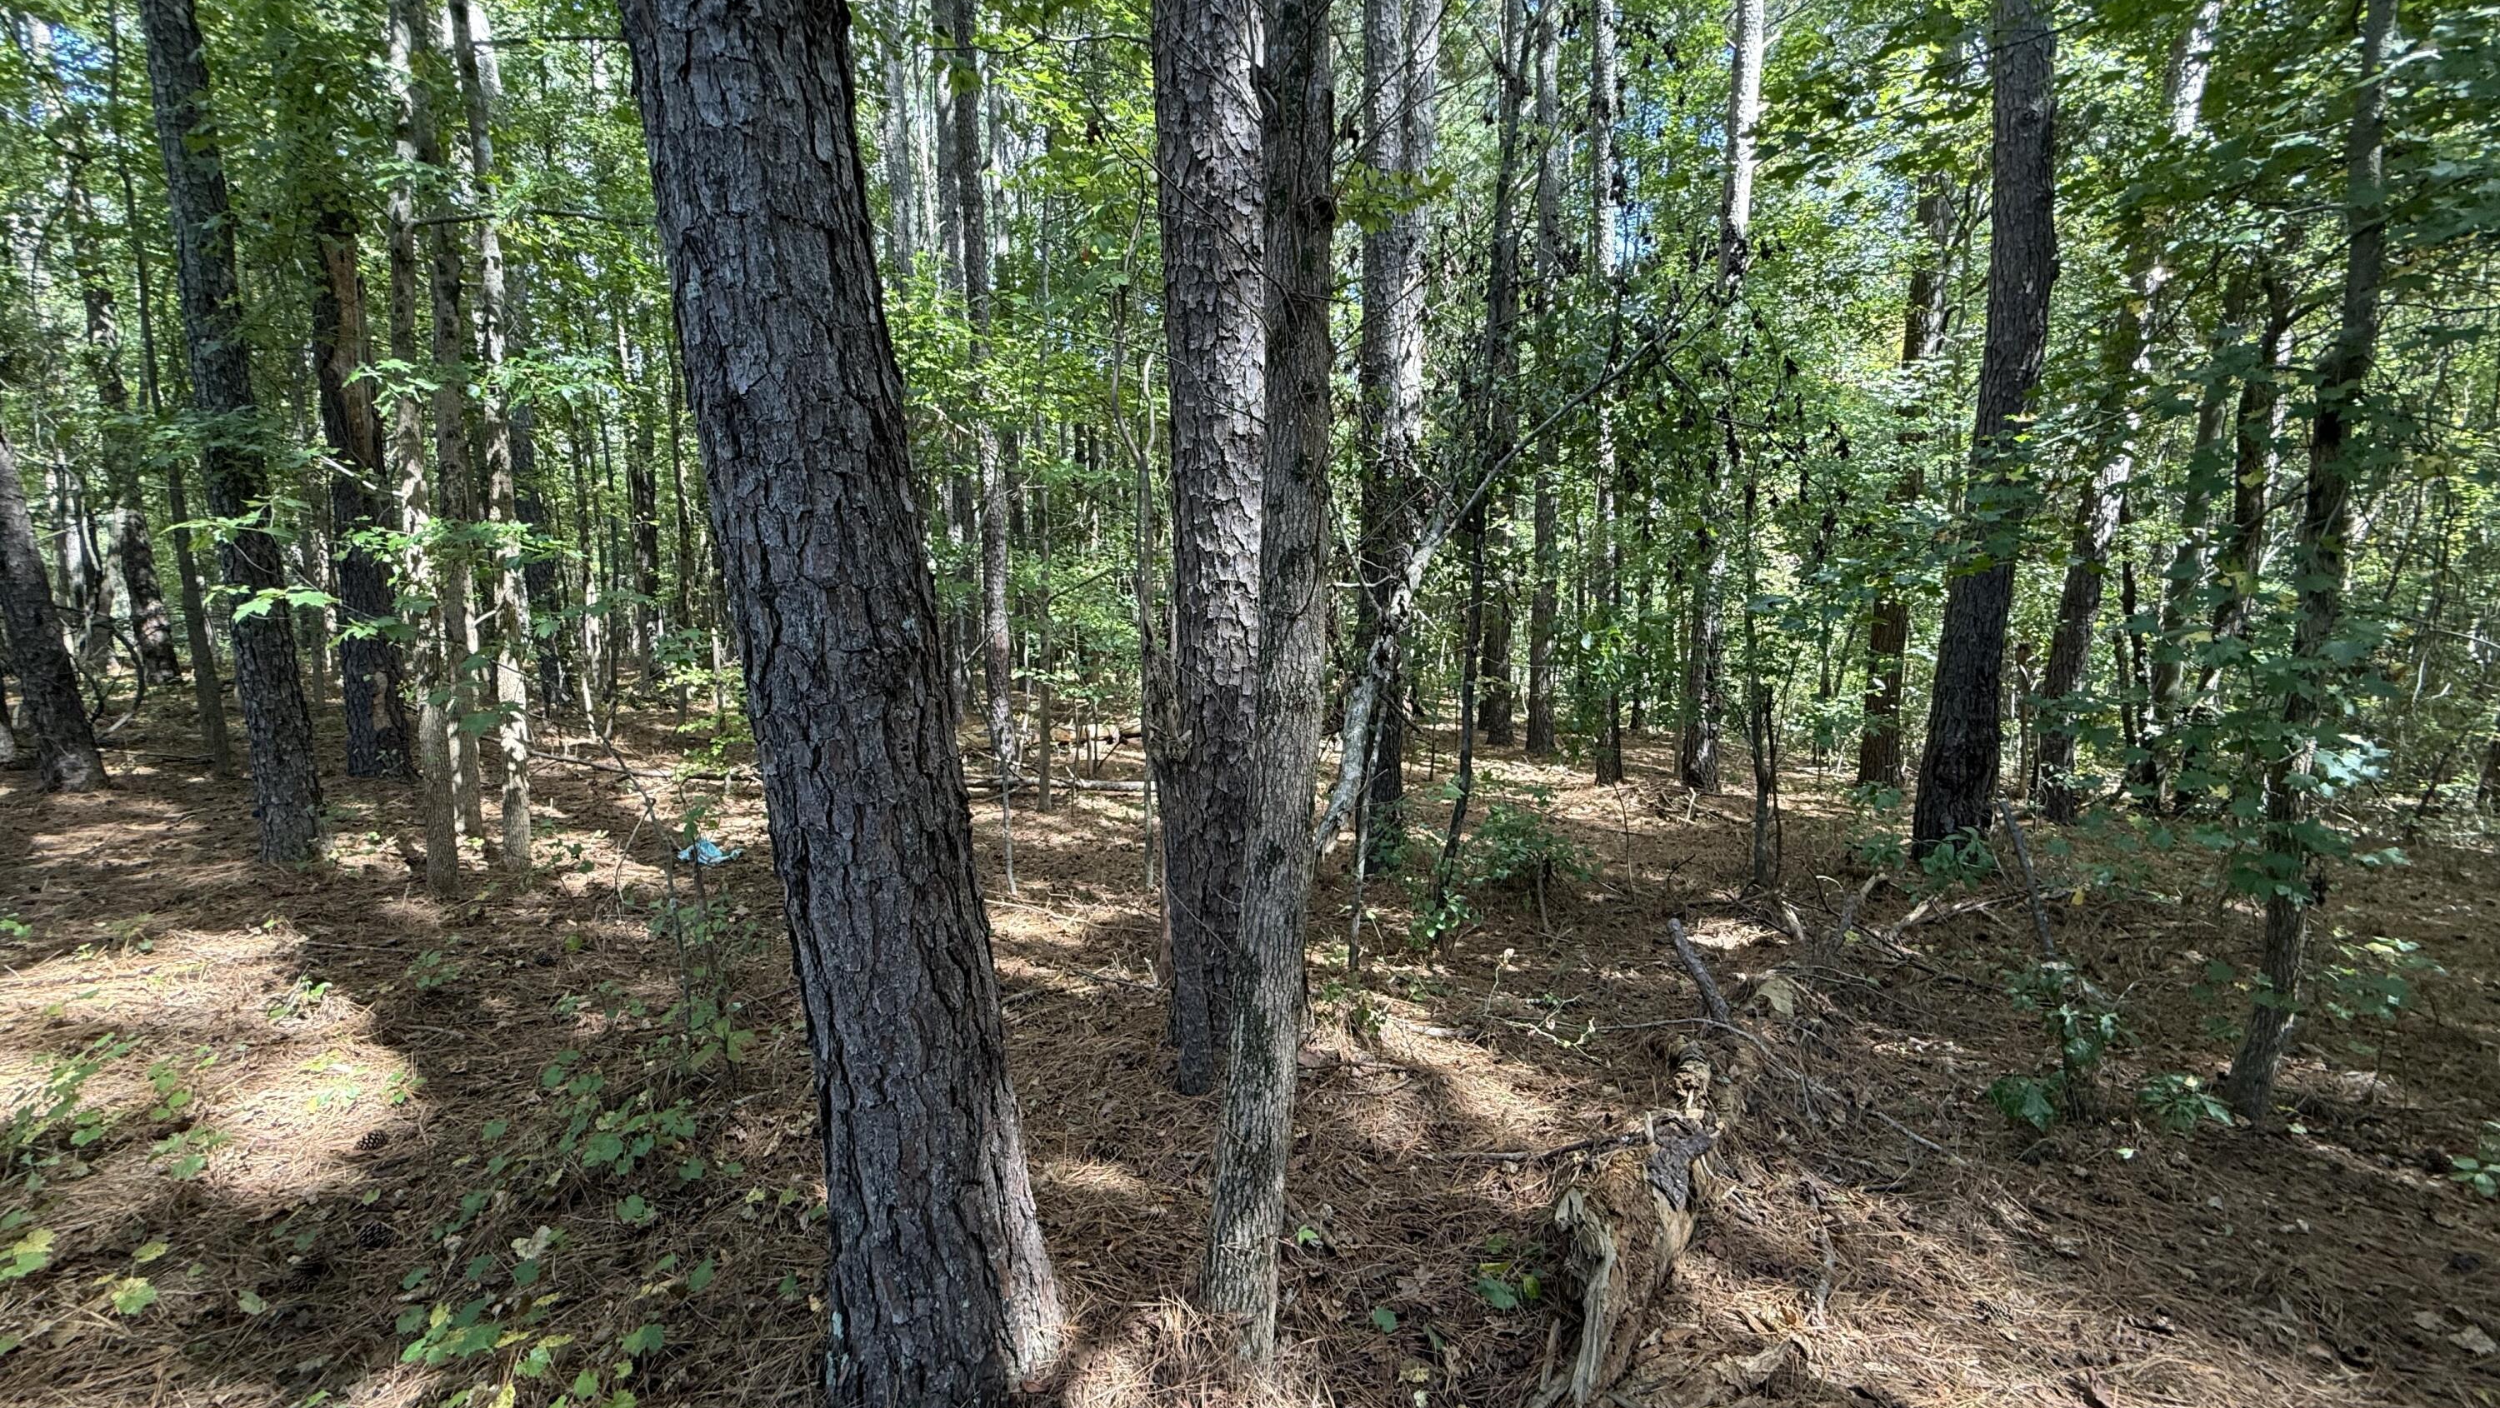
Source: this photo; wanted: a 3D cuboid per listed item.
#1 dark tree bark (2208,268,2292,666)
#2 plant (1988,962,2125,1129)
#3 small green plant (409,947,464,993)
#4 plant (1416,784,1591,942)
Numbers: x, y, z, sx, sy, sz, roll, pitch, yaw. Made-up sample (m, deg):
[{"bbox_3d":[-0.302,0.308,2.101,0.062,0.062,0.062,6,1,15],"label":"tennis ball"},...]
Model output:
[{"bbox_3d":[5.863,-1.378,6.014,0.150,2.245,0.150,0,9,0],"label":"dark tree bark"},{"bbox_3d":[2.290,0.952,2.833,0.290,0.420,0.270,0,9,0],"label":"plant"},{"bbox_3d":[-3.005,0.974,3.727,0.160,0.110,0.150,0,9,0],"label":"small green plant"},{"bbox_3d":[1.068,0.660,4.223,0.640,0.576,0.500,0,9,0],"label":"plant"}]

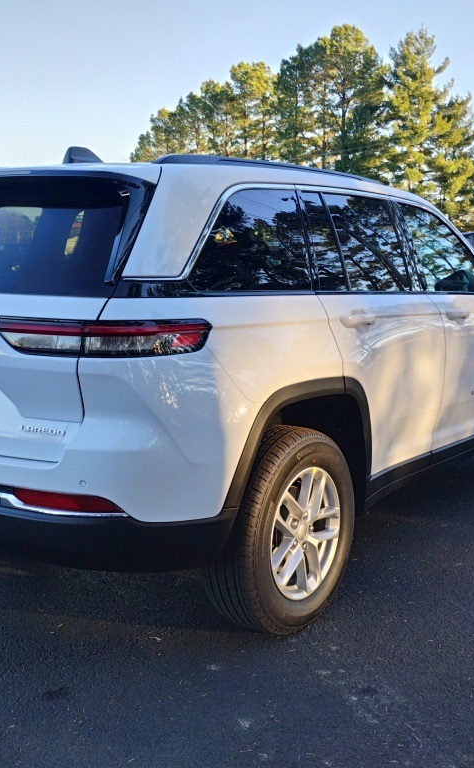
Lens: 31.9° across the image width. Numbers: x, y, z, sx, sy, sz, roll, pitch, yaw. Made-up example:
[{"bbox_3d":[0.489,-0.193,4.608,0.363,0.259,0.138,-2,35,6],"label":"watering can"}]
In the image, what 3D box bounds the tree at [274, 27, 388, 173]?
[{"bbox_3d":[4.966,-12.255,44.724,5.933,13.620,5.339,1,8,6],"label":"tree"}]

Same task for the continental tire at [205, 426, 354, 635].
[{"bbox_3d":[0.171,0.547,3.184,0.262,0.770,0.775,6,10,37],"label":"continental tire"}]

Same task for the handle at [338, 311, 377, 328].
[{"bbox_3d":[0.479,-0.248,3.283,0.060,0.050,0.260,6,10,37],"label":"handle"}]

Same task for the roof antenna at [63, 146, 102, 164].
[{"bbox_3d":[-0.596,-0.895,3.277,0.065,0.075,0.175,7,10,36],"label":"roof antenna"}]

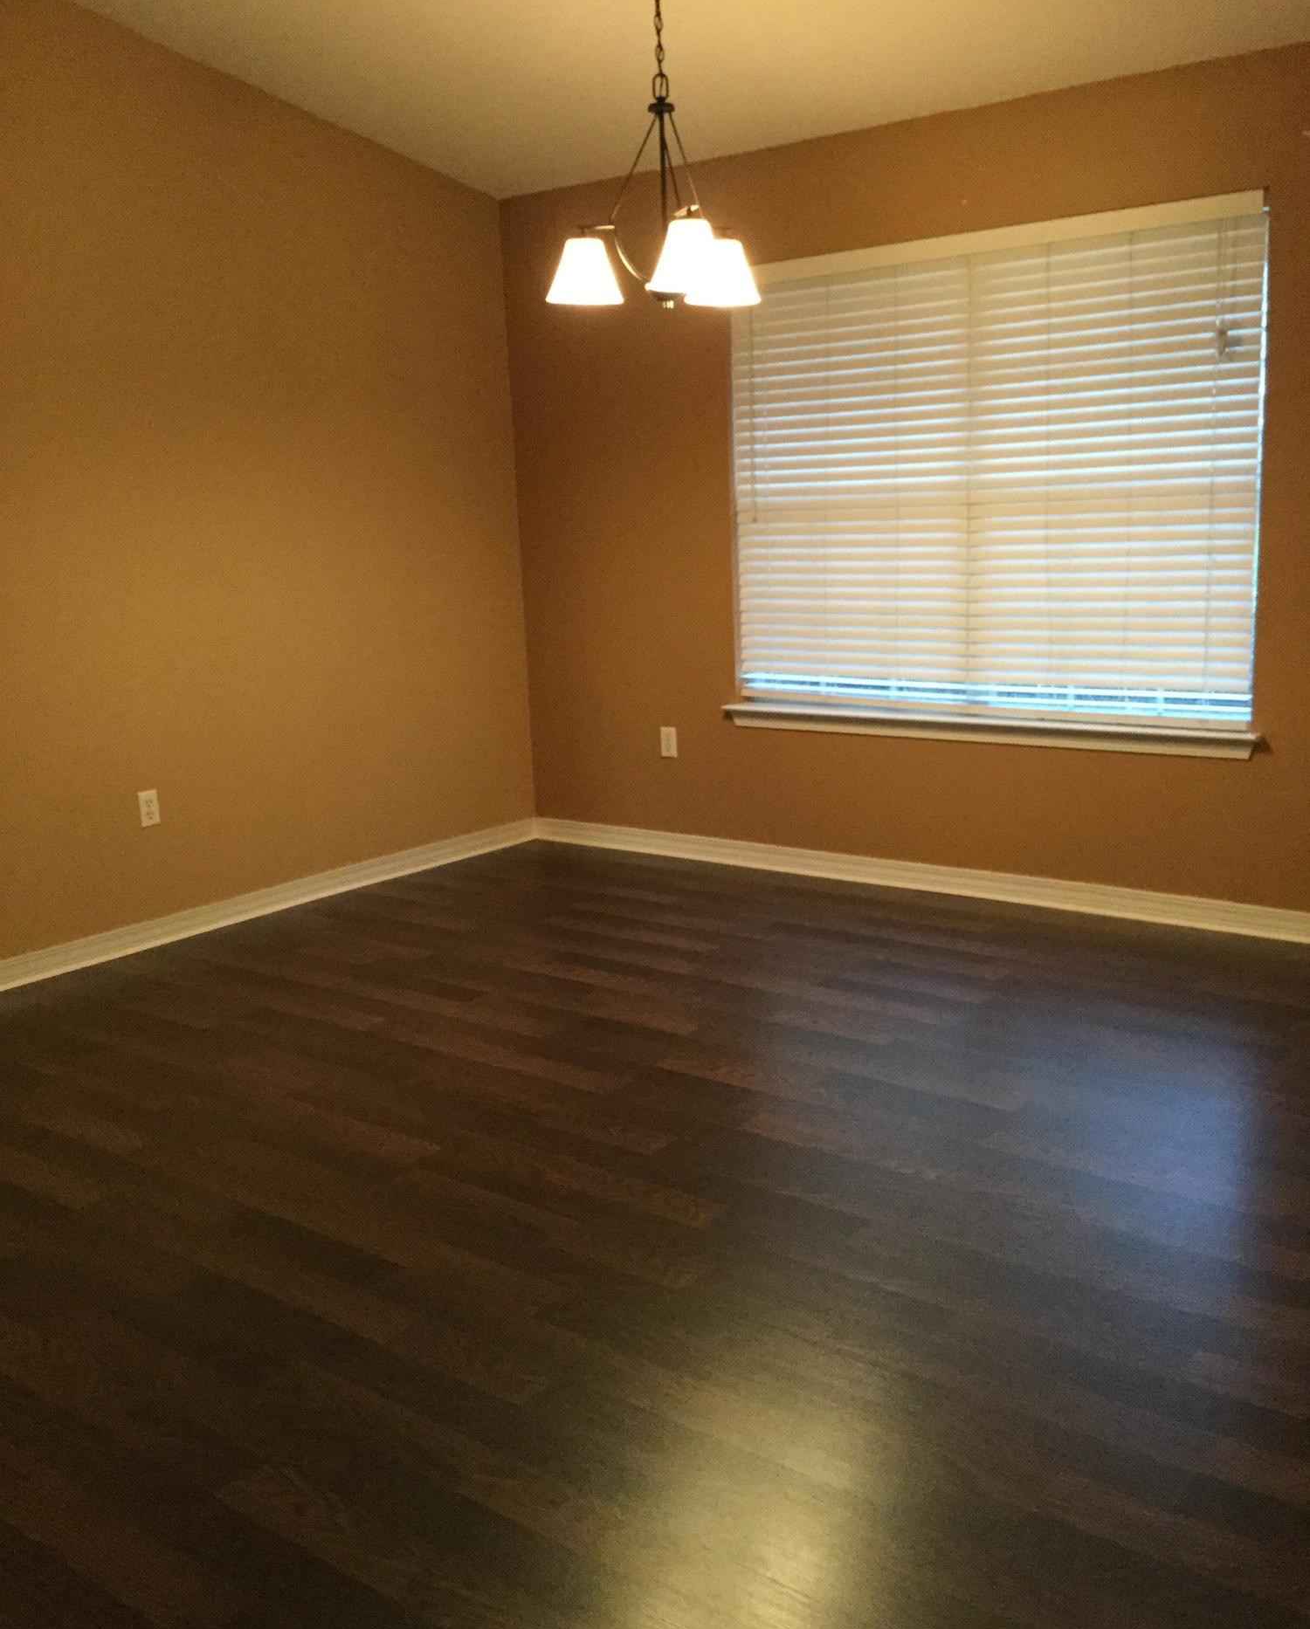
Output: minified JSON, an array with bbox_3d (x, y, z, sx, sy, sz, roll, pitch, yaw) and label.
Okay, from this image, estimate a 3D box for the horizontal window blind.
[{"bbox_3d":[1.012,-1.051,4.972,1.769,1.485,0.075,7,14,37],"label":"horizontal window blind"}]

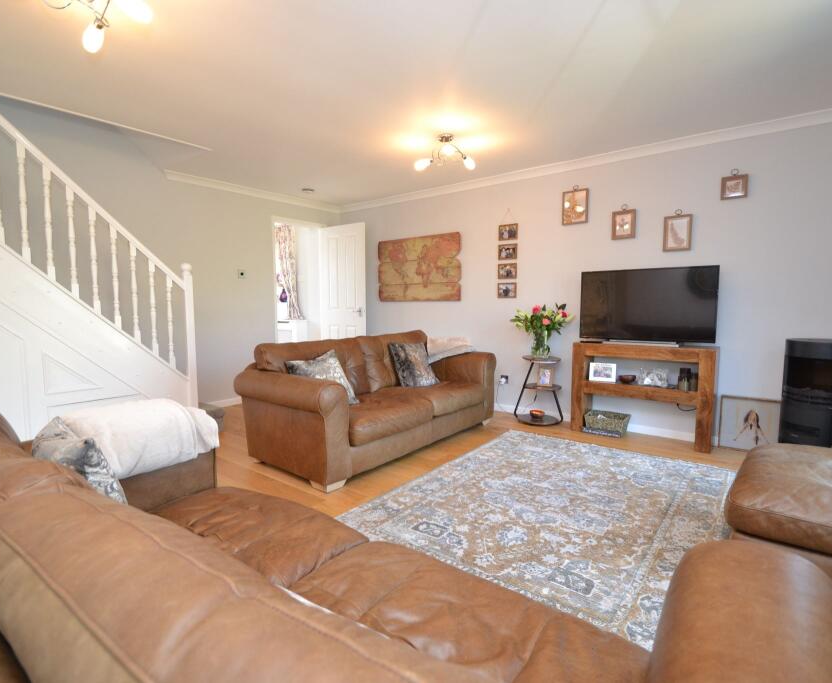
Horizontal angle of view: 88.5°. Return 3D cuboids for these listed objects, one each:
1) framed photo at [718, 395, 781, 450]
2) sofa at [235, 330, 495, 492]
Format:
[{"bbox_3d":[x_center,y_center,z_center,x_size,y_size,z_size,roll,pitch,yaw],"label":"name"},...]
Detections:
[{"bbox_3d":[2.453,0.617,3.105,0.380,0.400,0.020,4,3,38],"label":"framed photo"},{"bbox_3d":[-0.243,0.372,3.538,0.952,0.827,2.145,4,7,38],"label":"sofa"}]

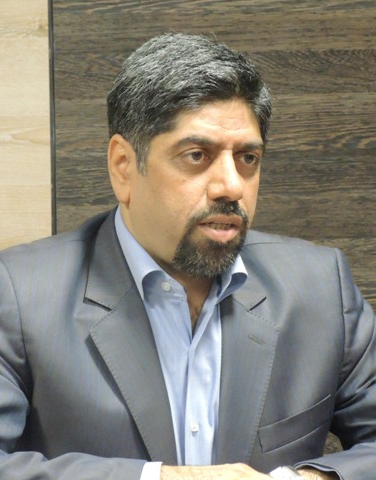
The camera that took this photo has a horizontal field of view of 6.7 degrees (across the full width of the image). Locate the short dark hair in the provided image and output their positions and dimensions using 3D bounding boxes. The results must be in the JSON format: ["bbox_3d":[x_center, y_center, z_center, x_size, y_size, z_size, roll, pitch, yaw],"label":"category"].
[{"bbox_3d":[0.002,-0.132,3.260,0.168,0.158,0.200,0,4,-32],"label":"short dark hair"}]

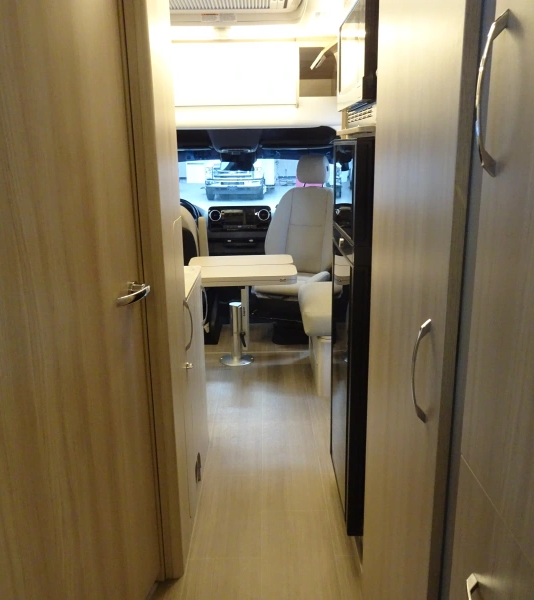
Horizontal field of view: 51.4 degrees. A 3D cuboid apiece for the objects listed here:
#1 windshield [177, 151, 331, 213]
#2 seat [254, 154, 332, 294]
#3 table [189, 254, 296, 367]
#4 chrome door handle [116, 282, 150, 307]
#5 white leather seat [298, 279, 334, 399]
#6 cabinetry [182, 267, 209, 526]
[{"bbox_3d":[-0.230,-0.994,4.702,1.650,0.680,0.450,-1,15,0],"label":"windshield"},{"bbox_3d":[0.249,-0.586,4.008,0.560,0.950,0.720,6,17,24],"label":"seat"},{"bbox_3d":[-0.156,0.133,3.486,0.660,0.690,0.630,-1,15,0],"label":"table"},{"bbox_3d":[-0.349,-0.014,1.465,0.060,0.040,0.140,5,16,22],"label":"chrome door handle"},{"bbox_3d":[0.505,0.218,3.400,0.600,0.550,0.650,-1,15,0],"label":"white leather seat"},{"bbox_3d":[-0.589,0.370,2.293,0.600,0.870,0.740,-1,15,0],"label":"cabinetry"}]

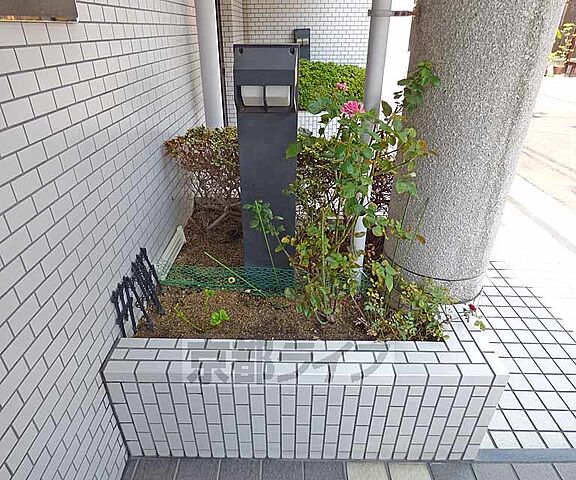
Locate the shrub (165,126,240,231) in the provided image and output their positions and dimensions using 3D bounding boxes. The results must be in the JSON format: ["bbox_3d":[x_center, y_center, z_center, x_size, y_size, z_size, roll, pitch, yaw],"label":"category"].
[{"bbox_3d":[-0.348,-0.325,1.871,0.440,0.520,0.460,0,29,1],"label":"shrub"}]

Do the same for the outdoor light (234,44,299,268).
[{"bbox_3d":[-0.068,-0.222,1.320,0.205,0.910,0.155,0,29,1],"label":"outdoor light"}]

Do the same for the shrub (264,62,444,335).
[{"bbox_3d":[0.198,-0.105,1.141,0.540,0.860,0.420,0,29,1],"label":"shrub"}]

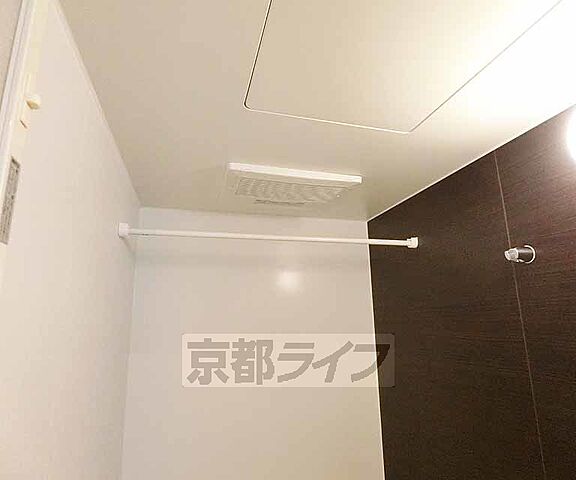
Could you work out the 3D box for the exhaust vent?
[{"bbox_3d":[-0.002,-0.190,1.256,0.472,0.027,0.302,3,-13,-16],"label":"exhaust vent"}]

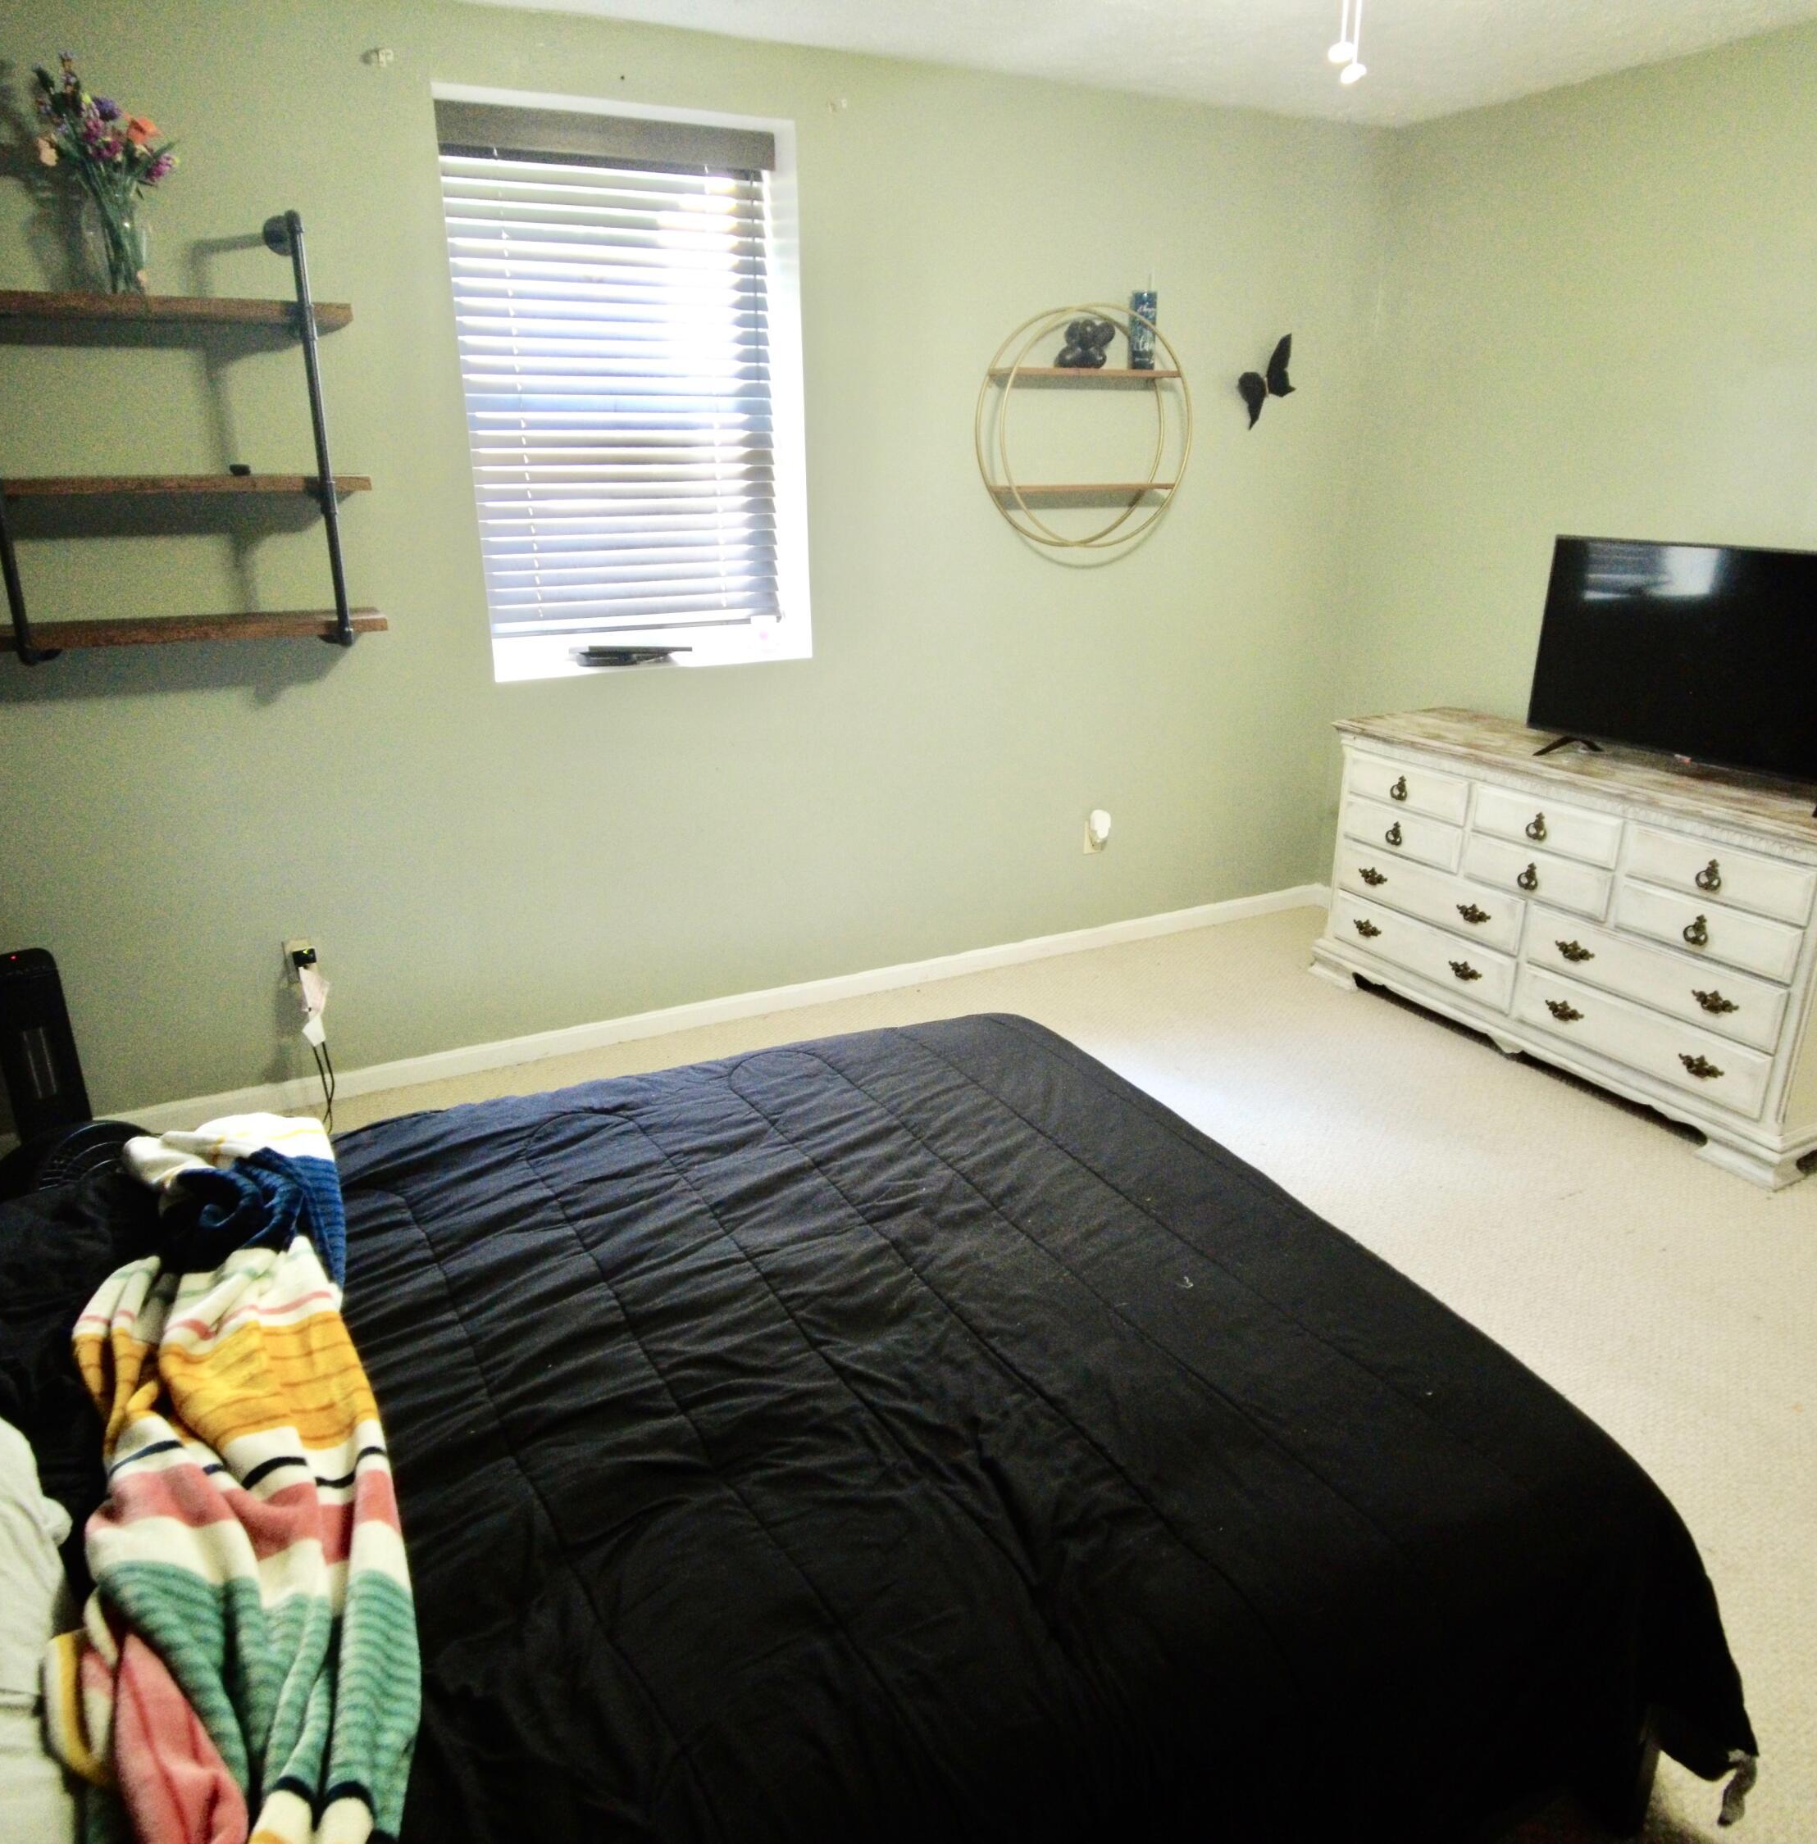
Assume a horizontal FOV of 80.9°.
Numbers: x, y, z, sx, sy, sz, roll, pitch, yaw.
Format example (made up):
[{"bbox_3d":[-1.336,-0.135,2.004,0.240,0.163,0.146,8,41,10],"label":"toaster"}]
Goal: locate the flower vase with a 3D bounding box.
[{"bbox_3d":[-1.593,-1.369,2.148,0.100,0.175,0.100,-10,21,-21],"label":"flower vase"}]

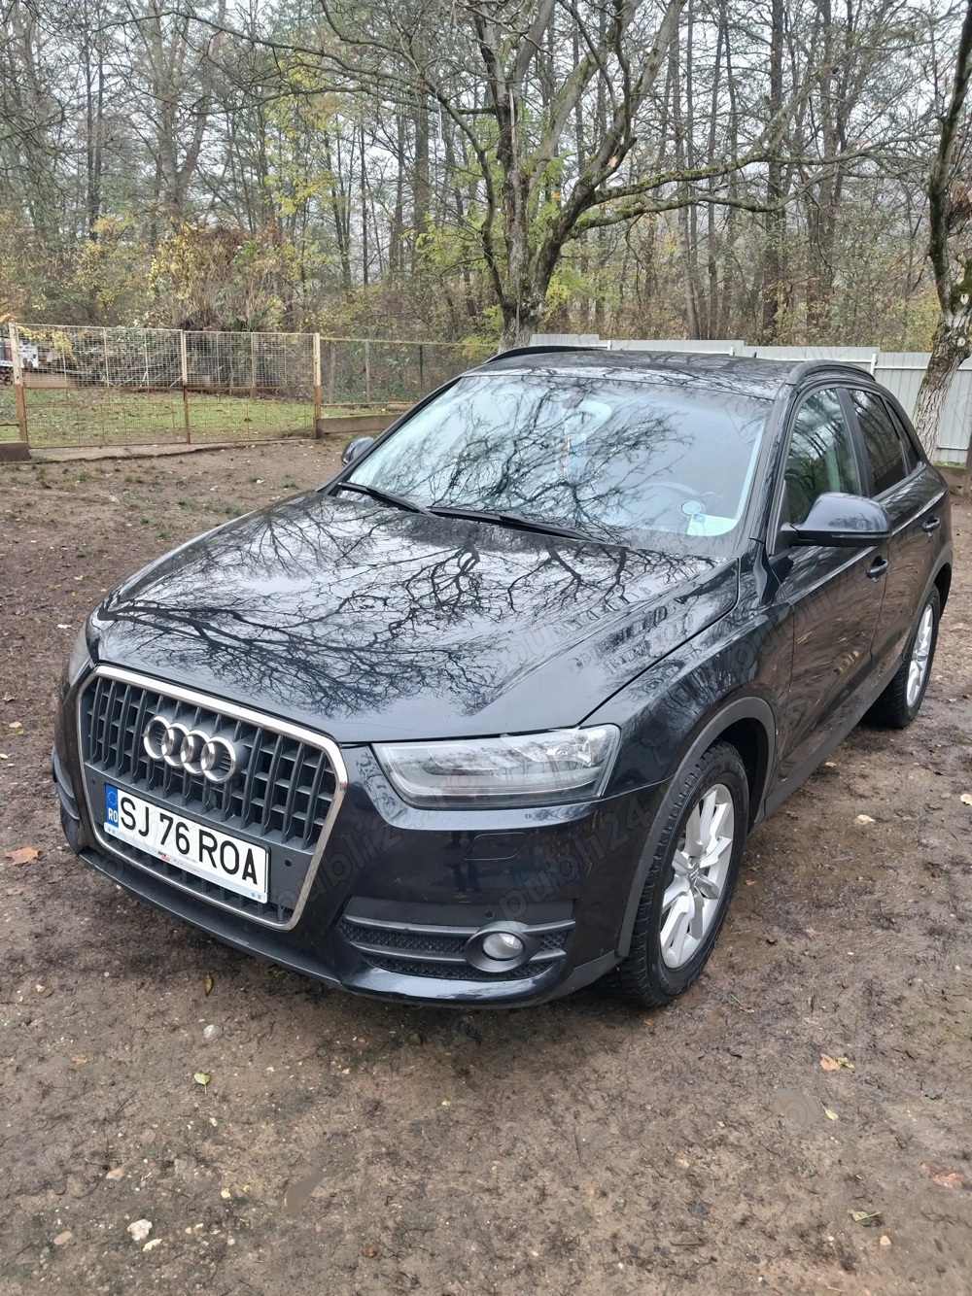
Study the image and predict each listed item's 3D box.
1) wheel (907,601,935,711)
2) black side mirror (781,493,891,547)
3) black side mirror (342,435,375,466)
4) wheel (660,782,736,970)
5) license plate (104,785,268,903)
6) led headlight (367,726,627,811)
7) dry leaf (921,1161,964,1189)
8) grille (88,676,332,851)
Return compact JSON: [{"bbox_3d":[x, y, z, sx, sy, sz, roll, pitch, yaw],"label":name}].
[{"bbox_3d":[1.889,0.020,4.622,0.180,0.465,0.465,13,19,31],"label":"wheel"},{"bbox_3d":[1.020,-0.374,2.915,0.255,0.150,0.155,13,19,31],"label":"black side mirror"},{"bbox_3d":[-0.455,-0.715,3.839,0.255,0.150,0.155,13,19,31],"label":"black side mirror"},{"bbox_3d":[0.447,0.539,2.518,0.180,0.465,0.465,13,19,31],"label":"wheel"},{"bbox_3d":[-0.669,0.425,2.217,0.530,0.120,0.020,13,16,31],"label":"license plate"},{"bbox_3d":[0.019,0.229,2.005,0.410,0.155,0.340,13,19,31],"label":"led headlight"},{"bbox_3d":[0.913,1.050,2.026,0.079,0.018,0.056,13,19,32],"label":"dry leaf"},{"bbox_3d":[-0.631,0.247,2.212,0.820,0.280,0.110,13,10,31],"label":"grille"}]

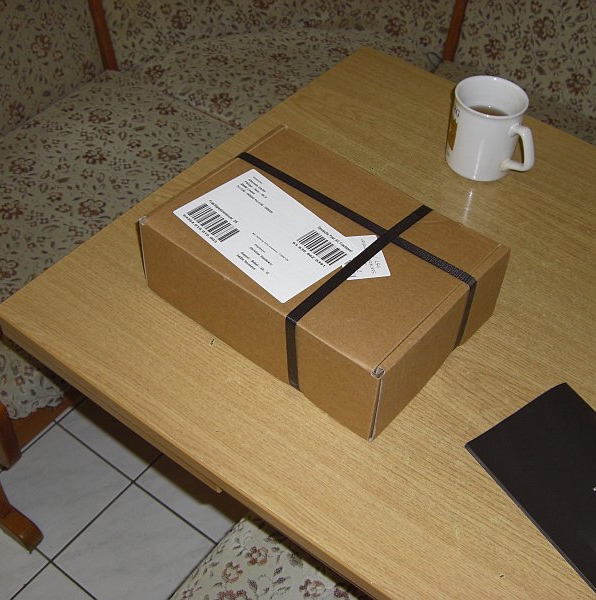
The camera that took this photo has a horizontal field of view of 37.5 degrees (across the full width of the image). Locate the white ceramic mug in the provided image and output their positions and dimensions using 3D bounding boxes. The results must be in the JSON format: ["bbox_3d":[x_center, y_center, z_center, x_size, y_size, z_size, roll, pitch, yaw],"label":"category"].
[{"bbox_3d":[0.222,-0.187,1.000,0.108,0.094,0.083,37,54,26],"label":"white ceramic mug"}]

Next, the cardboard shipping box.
[{"bbox_3d":[0.024,-0.031,0.839,0.274,0.090,0.203,33,53,24],"label":"cardboard shipping box"}]

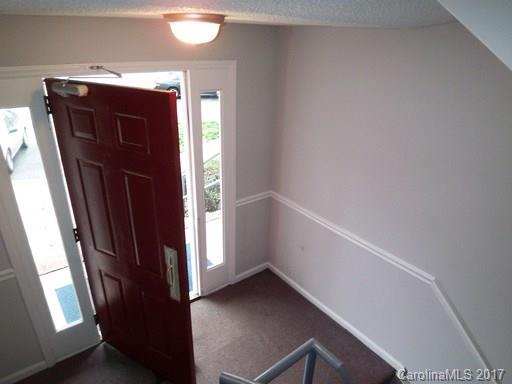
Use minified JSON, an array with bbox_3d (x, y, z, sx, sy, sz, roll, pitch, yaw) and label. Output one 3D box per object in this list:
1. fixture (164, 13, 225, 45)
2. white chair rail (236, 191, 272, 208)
[{"bbox_3d":[-0.339,-0.912,1.913,0.330,0.146,0.330,1,24,-1],"label":"fixture"},{"bbox_3d":[-0.007,0.070,3.241,0.422,0.062,0.028,-15,29,-34],"label":"white chair rail"}]

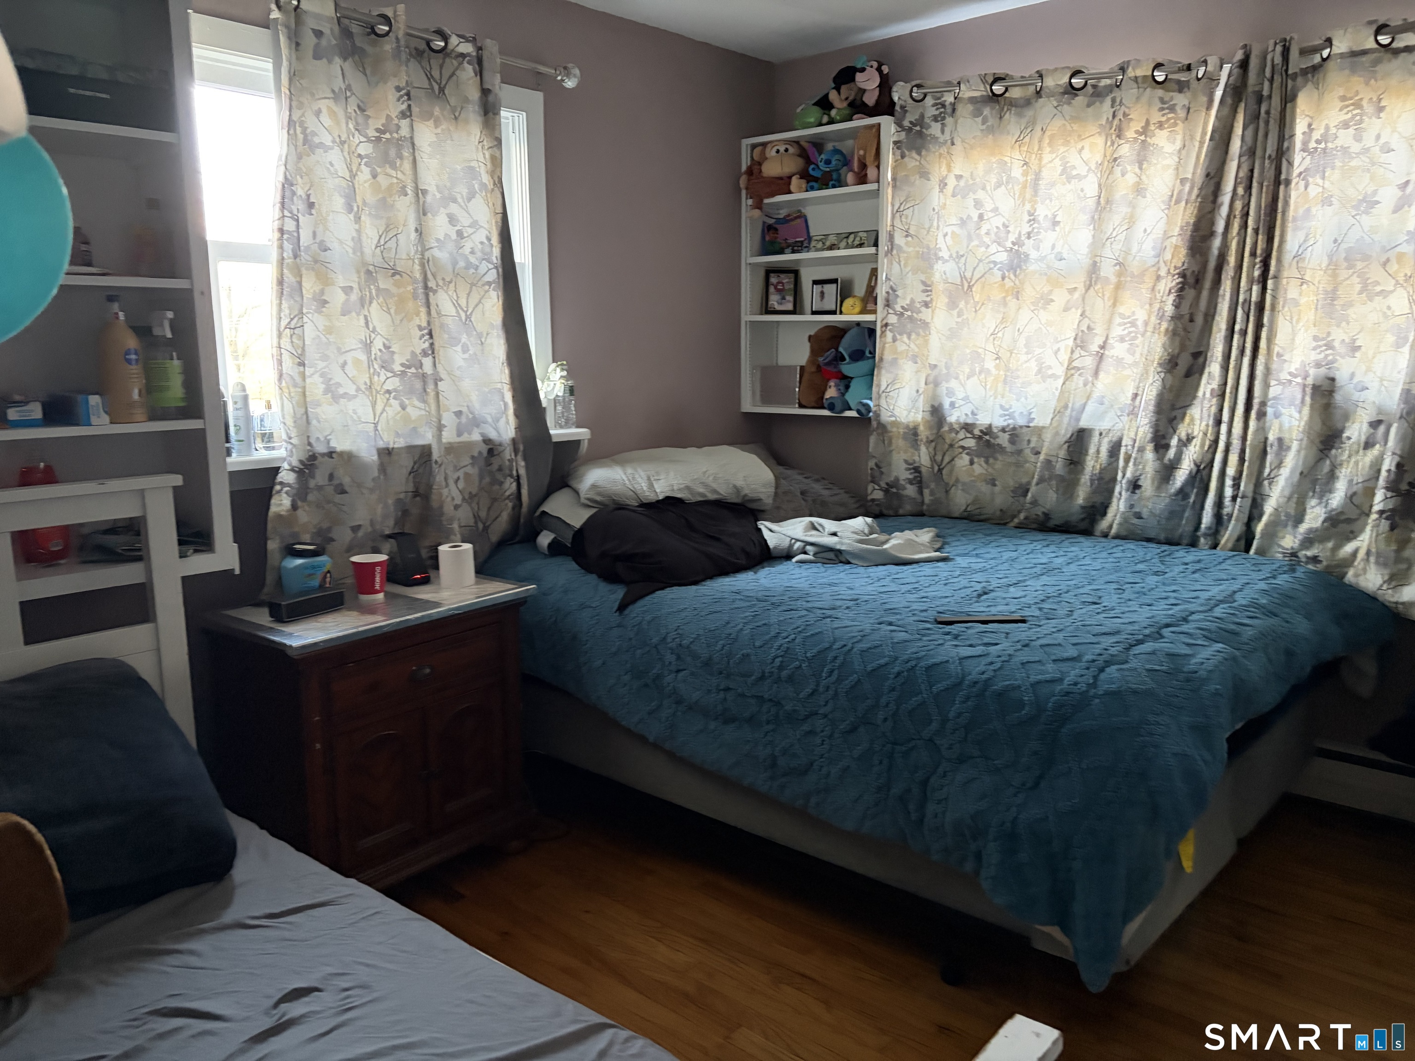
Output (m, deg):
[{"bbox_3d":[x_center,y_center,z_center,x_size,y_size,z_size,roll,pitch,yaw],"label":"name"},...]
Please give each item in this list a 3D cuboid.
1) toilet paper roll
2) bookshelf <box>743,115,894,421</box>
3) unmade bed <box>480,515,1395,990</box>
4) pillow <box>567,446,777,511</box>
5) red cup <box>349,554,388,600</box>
[{"bbox_3d":[-0.661,0.092,2.801,0.092,0.104,0.092,0,10,0],"label":"toilet paper roll"},{"bbox_3d":[0.421,-0.924,3.865,0.613,0.997,0.190,8,13,40],"label":"bookshelf"},{"bbox_3d":[0.507,0.449,3.062,2.020,0.705,1.460,8,13,40],"label":"unmade bed"},{"bbox_3d":[-0.124,-0.157,3.323,0.650,0.180,0.400,-6,11,-29],"label":"pillow"},{"bbox_3d":[-0.854,0.119,2.673,0.093,0.097,0.093,0,10,0],"label":"red cup"}]

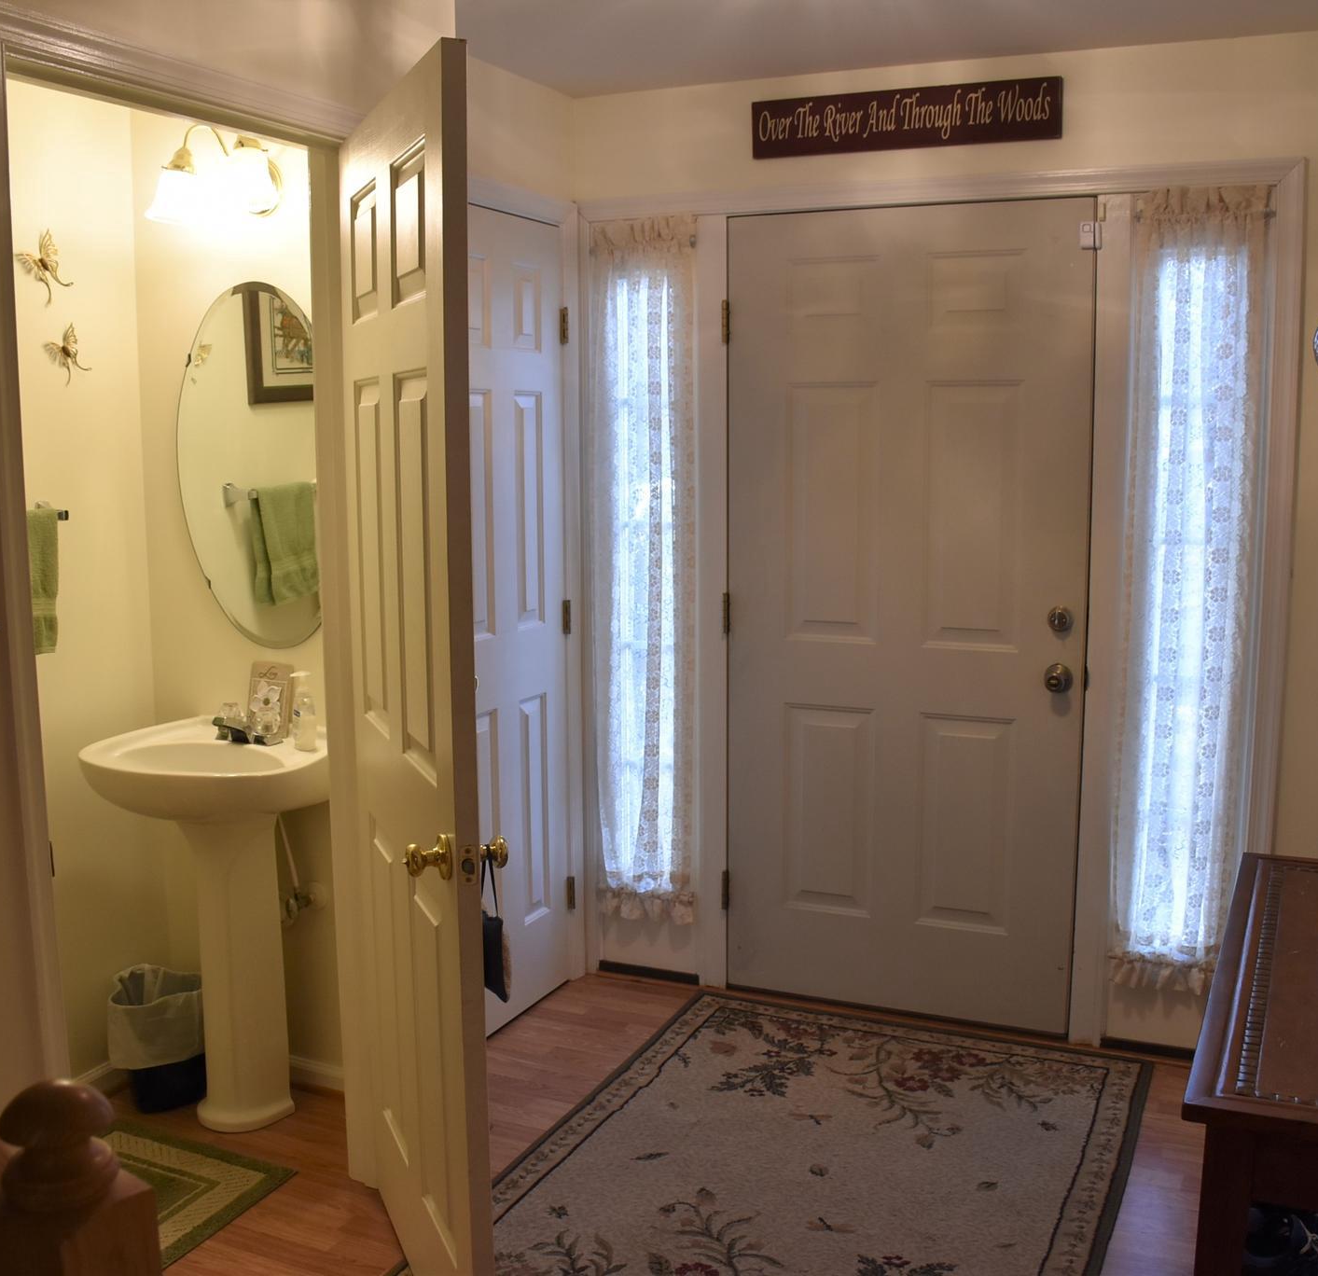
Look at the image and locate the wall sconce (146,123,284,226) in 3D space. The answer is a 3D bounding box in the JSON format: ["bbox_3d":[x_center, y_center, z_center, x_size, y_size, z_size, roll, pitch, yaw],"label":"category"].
[{"bbox_3d":[-0.923,-0.989,3.046,0.357,0.214,0.221,4,9,25],"label":"wall sconce"}]

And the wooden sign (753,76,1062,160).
[{"bbox_3d":[0.580,-1.247,3.441,0.757,0.136,0.022,4,9,25],"label":"wooden sign"}]

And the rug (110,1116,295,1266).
[{"bbox_3d":[-1.183,1.165,2.765,0.545,0.012,0.820,4,10,25],"label":"rug"}]

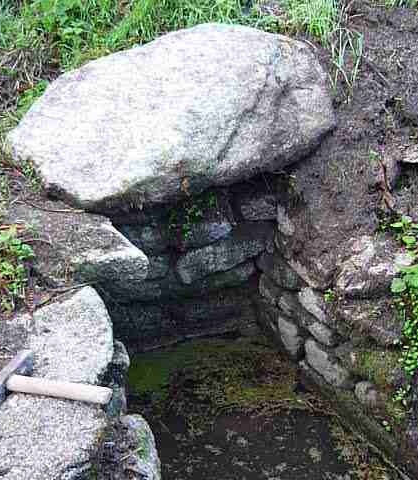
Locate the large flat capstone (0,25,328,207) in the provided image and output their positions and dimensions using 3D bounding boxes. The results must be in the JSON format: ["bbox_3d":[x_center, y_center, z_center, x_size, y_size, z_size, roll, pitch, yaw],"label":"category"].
[{"bbox_3d":[-0.111,-0.468,2.220,1.160,0.280,0.760,-15,52,-12],"label":"large flat capstone"}]

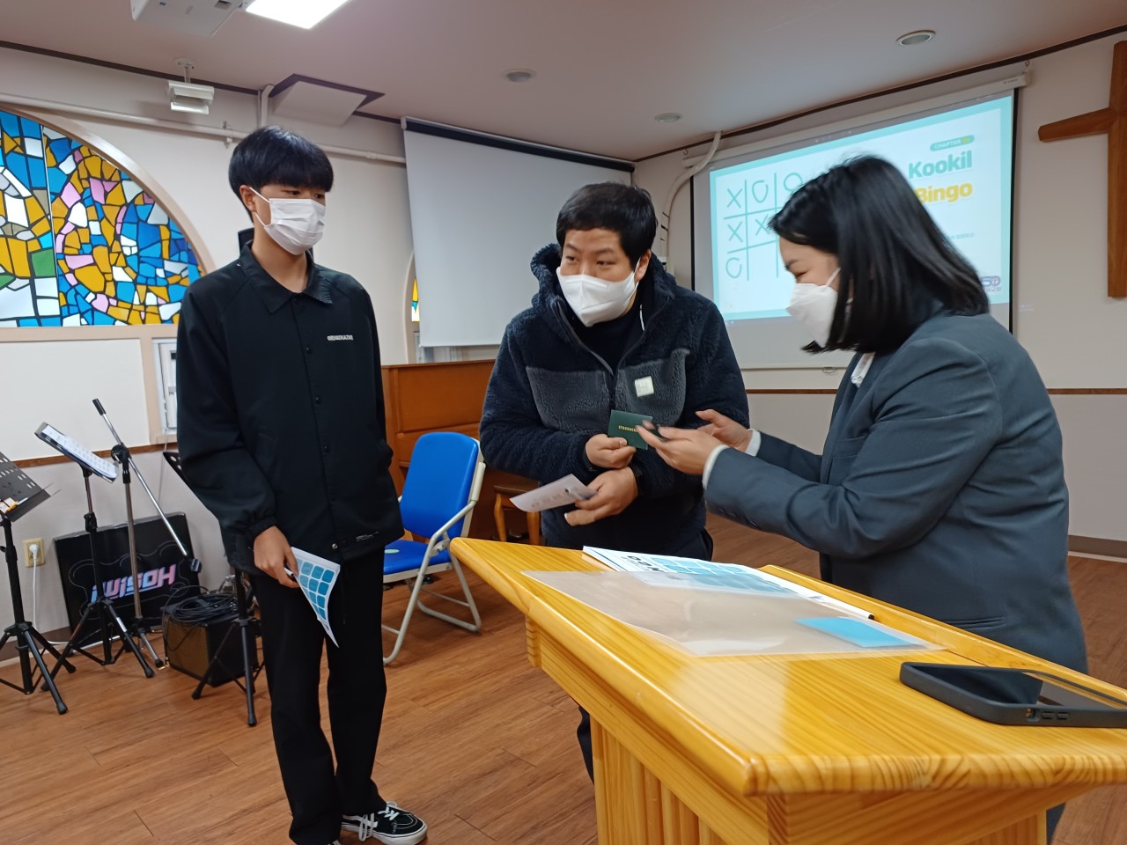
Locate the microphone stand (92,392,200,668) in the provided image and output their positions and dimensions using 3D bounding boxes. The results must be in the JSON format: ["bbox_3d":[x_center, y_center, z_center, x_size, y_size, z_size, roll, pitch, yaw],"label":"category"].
[{"bbox_3d":[-1.810,0.445,3.205,0.620,1.080,0.480,-2,6,9],"label":"microphone stand"}]

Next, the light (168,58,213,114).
[{"bbox_3d":[-1.637,-1.476,3.307,0.200,0.230,0.150,-8,8,-44],"label":"light"}]

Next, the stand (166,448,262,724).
[{"bbox_3d":[-1.153,0.542,2.724,0.468,0.917,0.390,1,7,30],"label":"stand"}]

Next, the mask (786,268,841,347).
[{"bbox_3d":[0.367,-0.167,1.090,0.085,0.110,0.130,-22,-1,21],"label":"mask"}]

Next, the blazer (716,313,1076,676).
[{"bbox_3d":[0.526,0.097,1.156,0.530,0.580,0.430,0,6,23],"label":"blazer"}]

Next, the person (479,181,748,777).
[{"bbox_3d":[0.126,0.260,1.675,0.600,1.570,0.470,-3,6,-4],"label":"person"}]

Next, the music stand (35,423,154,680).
[{"bbox_3d":[-1.872,0.505,2.986,0.390,1.005,0.488,-6,7,-31],"label":"music stand"}]

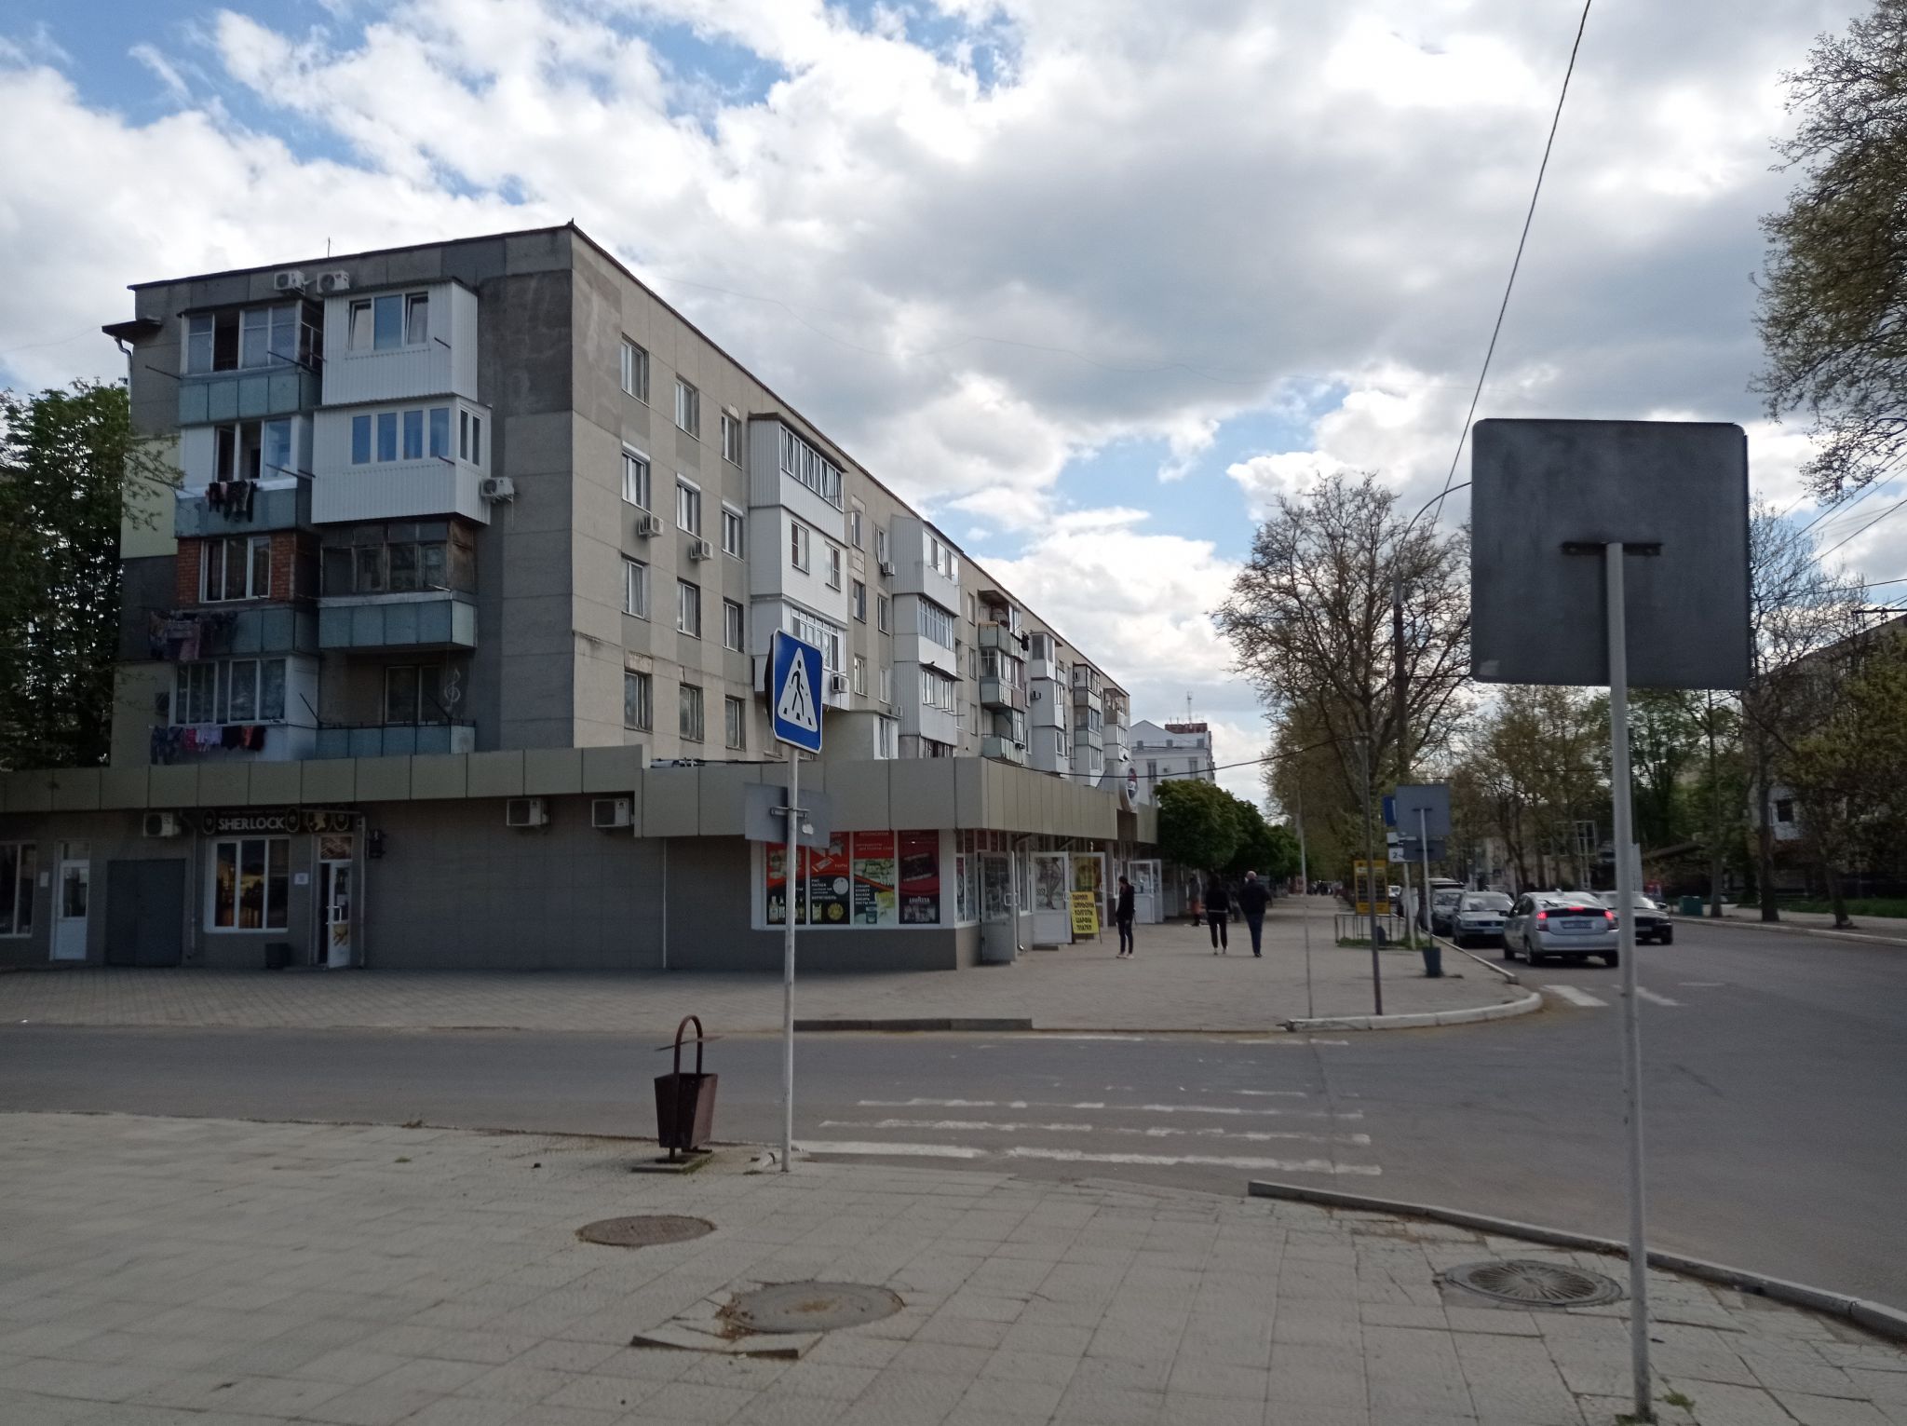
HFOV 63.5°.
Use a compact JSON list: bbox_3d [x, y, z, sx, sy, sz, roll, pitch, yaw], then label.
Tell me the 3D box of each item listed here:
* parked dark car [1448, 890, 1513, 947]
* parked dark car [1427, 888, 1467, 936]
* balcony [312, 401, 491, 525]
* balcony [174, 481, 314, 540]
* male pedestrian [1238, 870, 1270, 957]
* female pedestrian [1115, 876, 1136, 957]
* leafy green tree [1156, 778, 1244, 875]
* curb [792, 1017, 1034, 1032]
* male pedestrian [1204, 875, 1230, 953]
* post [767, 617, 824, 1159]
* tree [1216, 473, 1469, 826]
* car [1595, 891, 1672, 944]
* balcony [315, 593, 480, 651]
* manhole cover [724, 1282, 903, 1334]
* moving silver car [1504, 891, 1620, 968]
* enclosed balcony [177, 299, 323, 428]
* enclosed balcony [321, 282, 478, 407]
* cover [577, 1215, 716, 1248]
[{"bbox_3d":[14.970,5.719,43.284,1.720,1.440,4.600,-2,-6,13],"label":"parked dark car"},{"bbox_3d":[16.545,6.549,50.986,1.720,1.450,4.400,-2,-6,13],"label":"parked dark car"},{"bbox_3d":[-12.147,-5.432,34.005,3.470,2.630,1.450,-3,-6,13],"label":"balcony"},{"bbox_3d":[-16.313,-4.609,35.760,3.160,1.130,1.050,-2,-6,13],"label":"balcony"},{"bbox_3d":[6.149,4.108,31.594,0.600,1.770,0.400,-3,-6,12],"label":"male pedestrian"},{"bbox_3d":[3.437,4.072,30.887,0.340,1.650,0.420,3,-7,-35],"label":"female pedestrian"},{"bbox_3d":[8.908,5.021,56.000,3.300,5.300,3.300,-2,-6,13],"label":"leafy green tree"},{"bbox_3d":[-0.458,3.695,18.285,2.950,0.150,0.150,-3,-6,13],"label":"curb"},{"bbox_3d":[5.474,4.186,32.089,0.520,1.680,0.350,-3,-6,12],"label":"male pedestrian"},{"bbox_3d":[-0.897,1.056,8.850,0.170,3.070,0.600,-3,-6,21],"label":"post"},{"bbox_3d":[17.328,-0.829,66.000,12.500,19.000,12.000,-2,-6,13],"label":"tree"},{"bbox_3d":[18.080,5.531,41.893,1.750,1.400,4.500,-2,-6,13],"label":"car"},{"bbox_3d":[-12.447,-1.968,34.578,3.280,1.200,1.080,-2,-6,13],"label":"balcony"},{"bbox_3d":[-0.524,2.301,5.919,0.650,0.050,0.650,-1,-6,0],"label":"manhole cover"},{"bbox_3d":[12.747,4.522,32.427,1.730,1.490,4.400,-3,-6,13],"label":"moving silver car"},{"bbox_3d":[-16.017,-7.894,35.332,3.200,2.710,1.100,-3,-6,13],"label":"enclosed balcony"},{"bbox_3d":[-12.377,-8.040,34.481,3.200,2.620,1.100,-3,-6,13],"label":"enclosed balcony"},{"bbox_3d":[-1.427,2.419,7.155,0.640,0.040,0.640,-3,-6,12],"label":"cover"}]

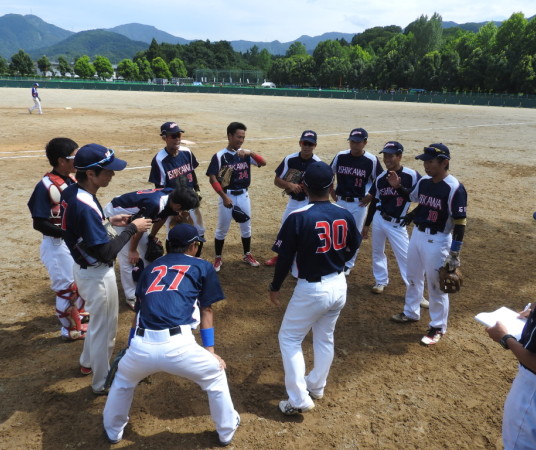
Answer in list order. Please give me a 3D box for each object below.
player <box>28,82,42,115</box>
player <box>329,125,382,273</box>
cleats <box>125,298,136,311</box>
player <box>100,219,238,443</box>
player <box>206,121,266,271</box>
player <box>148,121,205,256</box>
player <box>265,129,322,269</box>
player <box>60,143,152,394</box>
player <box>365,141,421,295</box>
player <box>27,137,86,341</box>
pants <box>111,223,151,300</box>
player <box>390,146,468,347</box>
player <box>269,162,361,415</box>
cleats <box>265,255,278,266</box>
[{"bbox_3d":[-13.786,-7.356,24.537,0.750,1.740,0.500,-3,19,-14],"label":"player"},{"bbox_3d":[1.036,-0.251,5.004,0.620,1.770,0.420,12,21,26],"label":"player"},{"bbox_3d":[-1.359,0.777,4.306,0.290,0.115,0.110,17,24,38],"label":"cleats"},{"bbox_3d":[-0.569,0.694,2.674,0.880,1.370,0.680,5,19,8],"label":"player"},{"bbox_3d":[-0.389,-0.347,5.117,0.680,1.780,0.400,-2,19,-11],"label":"player"},{"bbox_3d":[-1.113,-0.415,5.286,0.620,1.760,0.420,-8,21,-28],"label":"player"},{"bbox_3d":[0.336,-0.291,5.127,0.660,1.720,0.460,2,19,-1],"label":"player"},{"bbox_3d":[-1.142,0.328,2.999,0.600,1.790,0.480,-8,21,-27],"label":"player"},{"bbox_3d":[1.355,-0.011,4.420,0.460,1.710,0.680,-14,24,-39],"label":"player"},{"bbox_3d":[-1.655,0.131,3.603,0.460,1.750,0.530,-3,19,-15],"label":"player"},{"bbox_3d":[-1.380,0.278,4.345,0.460,0.840,0.420,9,20,20],"label":"pants"},{"bbox_3d":[1.455,0.165,3.749,0.450,1.790,0.560,-14,24,-39],"label":"player"},{"bbox_3d":[0.305,0.454,2.814,0.600,1.760,0.440,-6,20,-23],"label":"player"},{"bbox_3d":[0.105,0.449,5.418,0.290,0.110,0.110,-5,20,-20],"label":"cleats"}]

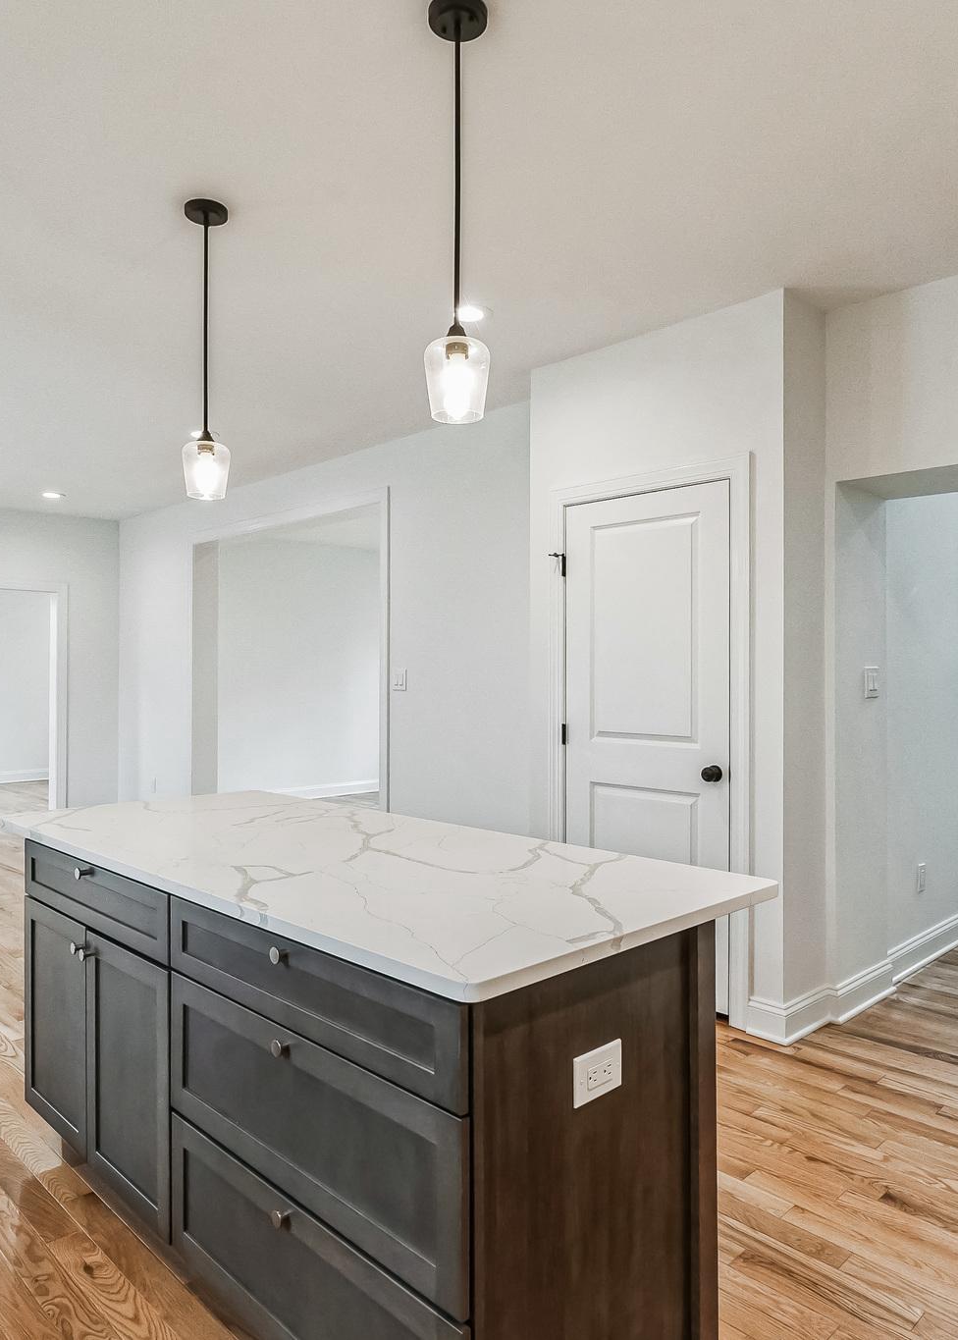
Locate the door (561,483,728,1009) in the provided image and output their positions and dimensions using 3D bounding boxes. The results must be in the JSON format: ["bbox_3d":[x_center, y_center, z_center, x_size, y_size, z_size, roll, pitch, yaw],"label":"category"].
[{"bbox_3d":[0.680,0.300,3.720,0.045,2.061,0.817,0,0,-45],"label":"door"}]

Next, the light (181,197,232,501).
[{"bbox_3d":[-0.815,-0.951,2.671,0.140,0.853,0.140,0,0,-45],"label":"light"}]

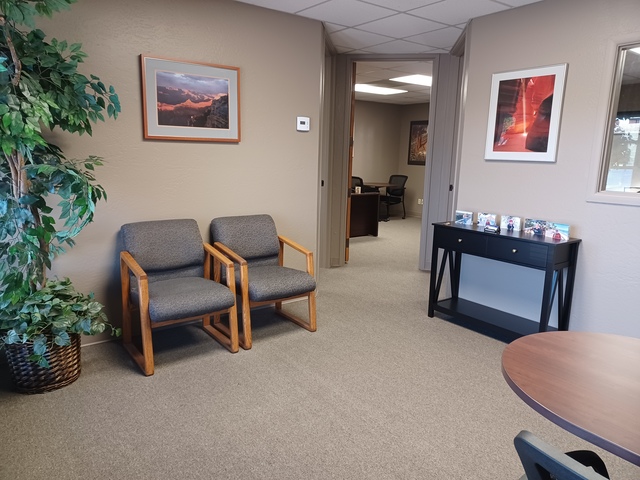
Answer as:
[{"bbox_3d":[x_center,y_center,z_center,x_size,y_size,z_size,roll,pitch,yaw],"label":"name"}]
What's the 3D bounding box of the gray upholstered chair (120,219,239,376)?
[{"bbox_3d":[-0.935,0.327,3.037,0.605,0.835,0.650,-7,13,-36],"label":"gray upholstered chair"}]

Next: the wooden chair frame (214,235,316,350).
[{"bbox_3d":[-0.428,0.350,3.451,0.608,0.657,0.550,-7,13,-36],"label":"wooden chair frame"}]

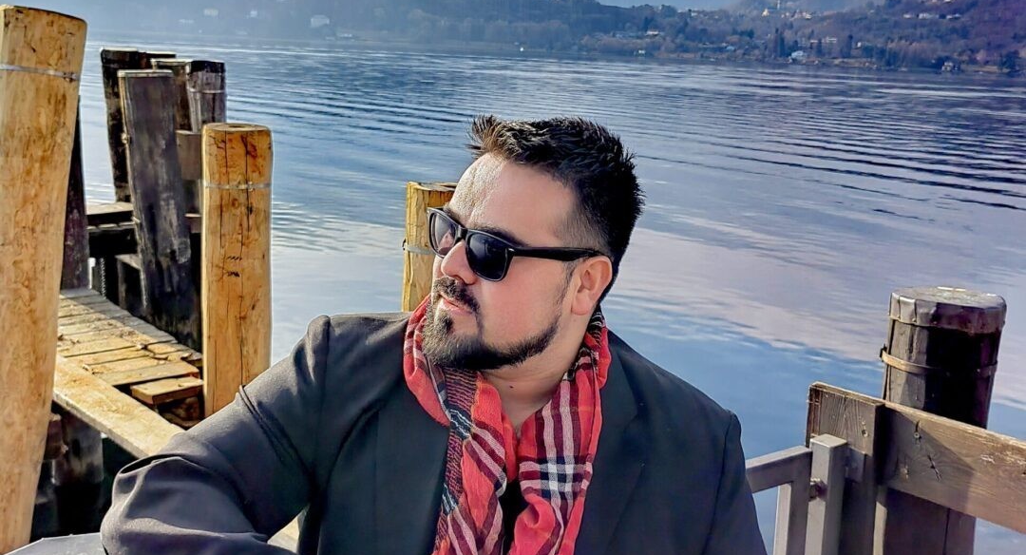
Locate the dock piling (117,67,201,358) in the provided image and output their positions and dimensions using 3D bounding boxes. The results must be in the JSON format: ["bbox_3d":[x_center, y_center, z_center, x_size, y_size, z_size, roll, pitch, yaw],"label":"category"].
[{"bbox_3d":[-2.149,-0.370,6.496,0.290,1.722,0.190,-10,16,-35],"label":"dock piling"}]

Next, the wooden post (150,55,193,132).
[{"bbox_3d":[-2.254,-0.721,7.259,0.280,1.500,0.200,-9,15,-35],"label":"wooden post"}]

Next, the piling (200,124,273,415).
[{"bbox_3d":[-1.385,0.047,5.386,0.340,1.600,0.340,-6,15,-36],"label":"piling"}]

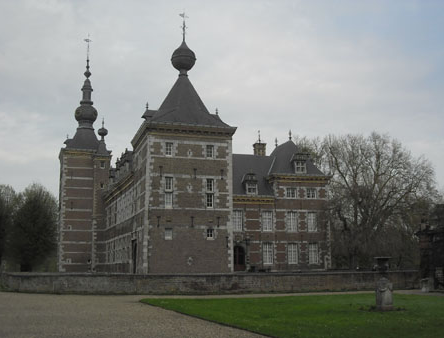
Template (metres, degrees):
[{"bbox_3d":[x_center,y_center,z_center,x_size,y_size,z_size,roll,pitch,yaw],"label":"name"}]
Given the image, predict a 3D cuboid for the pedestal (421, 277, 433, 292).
[{"bbox_3d":[12.167,6.826,33.785,0.580,0.840,0.580,3,-10,-18],"label":"pedestal"}]

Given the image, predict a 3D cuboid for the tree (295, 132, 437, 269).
[{"bbox_3d":[22.729,5.358,89.929,22.331,22.700,20.000,3,-11,-19],"label":"tree"}]

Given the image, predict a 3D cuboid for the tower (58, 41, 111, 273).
[{"bbox_3d":[-19.726,-2.169,82.802,6.762,34.986,7.252,3,-10,-18],"label":"tower"}]

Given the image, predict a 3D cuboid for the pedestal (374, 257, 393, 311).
[{"bbox_3d":[6.268,4.438,22.246,0.700,2.025,0.700,2,-10,-14],"label":"pedestal"}]

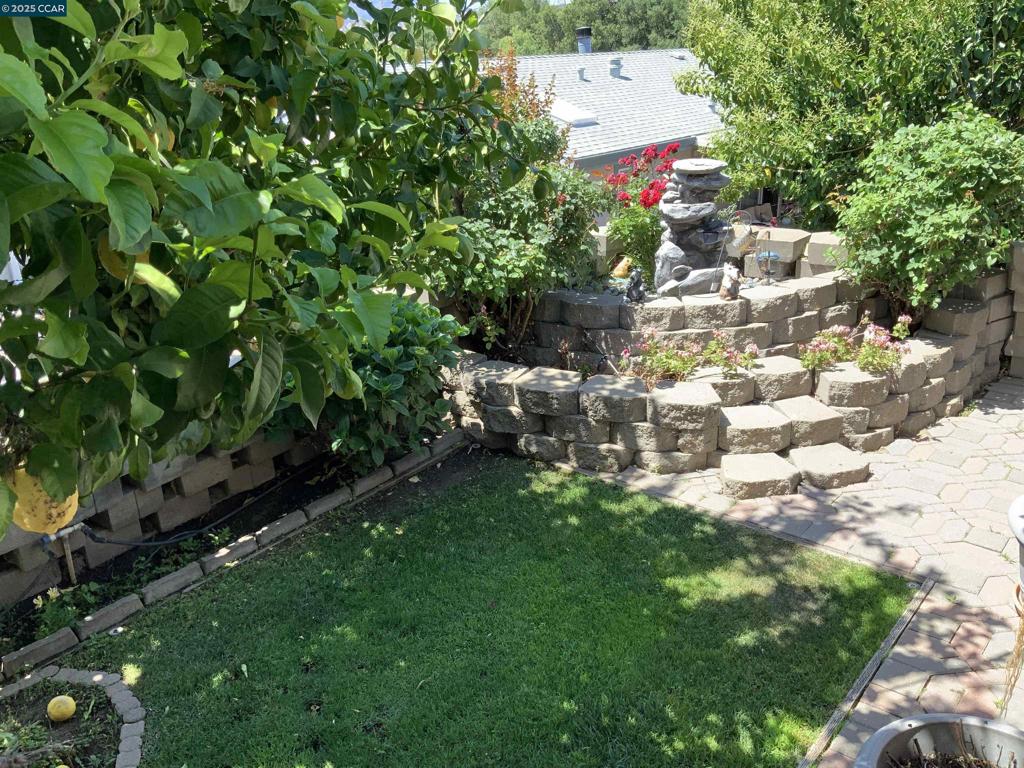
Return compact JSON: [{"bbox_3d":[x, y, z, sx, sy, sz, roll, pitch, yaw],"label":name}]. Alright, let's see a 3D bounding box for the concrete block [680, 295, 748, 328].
[{"bbox_3d":[1.313,-0.495,5.617,0.410,0.154,0.305,0,22,6],"label":"concrete block"}]

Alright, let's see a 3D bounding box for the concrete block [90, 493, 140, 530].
[{"bbox_3d":[-2.121,0.671,4.557,0.200,0.140,0.165,12,25,31],"label":"concrete block"}]

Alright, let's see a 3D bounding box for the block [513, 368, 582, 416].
[{"bbox_3d":[0.249,0.059,5.363,0.410,0.154,0.305,6,24,21],"label":"block"}]

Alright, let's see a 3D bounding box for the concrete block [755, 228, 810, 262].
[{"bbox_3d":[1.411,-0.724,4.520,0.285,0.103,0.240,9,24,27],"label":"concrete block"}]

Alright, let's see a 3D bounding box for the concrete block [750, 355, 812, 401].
[{"bbox_3d":[1.688,-0.057,5.546,0.406,0.150,0.290,-5,22,-8],"label":"concrete block"}]

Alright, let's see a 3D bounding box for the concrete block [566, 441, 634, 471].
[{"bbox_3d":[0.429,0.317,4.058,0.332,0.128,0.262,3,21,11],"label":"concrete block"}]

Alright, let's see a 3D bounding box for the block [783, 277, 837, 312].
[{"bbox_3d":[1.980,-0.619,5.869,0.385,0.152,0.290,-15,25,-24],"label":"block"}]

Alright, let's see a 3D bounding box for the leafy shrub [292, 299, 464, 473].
[{"bbox_3d":[-0.630,0.005,3.789,0.500,0.630,0.580,14,26,36],"label":"leafy shrub"}]

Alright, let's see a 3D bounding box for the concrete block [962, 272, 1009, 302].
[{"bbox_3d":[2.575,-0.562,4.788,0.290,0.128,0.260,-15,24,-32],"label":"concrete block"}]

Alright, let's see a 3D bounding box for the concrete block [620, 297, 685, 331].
[{"bbox_3d":[0.957,-0.492,5.840,0.416,0.157,0.307,0,22,5],"label":"concrete block"}]

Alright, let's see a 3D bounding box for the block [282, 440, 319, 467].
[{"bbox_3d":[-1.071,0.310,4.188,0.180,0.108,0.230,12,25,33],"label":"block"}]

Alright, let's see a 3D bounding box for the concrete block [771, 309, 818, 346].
[{"bbox_3d":[1.822,-0.400,5.711,0.400,0.153,0.315,-11,23,-23],"label":"concrete block"}]

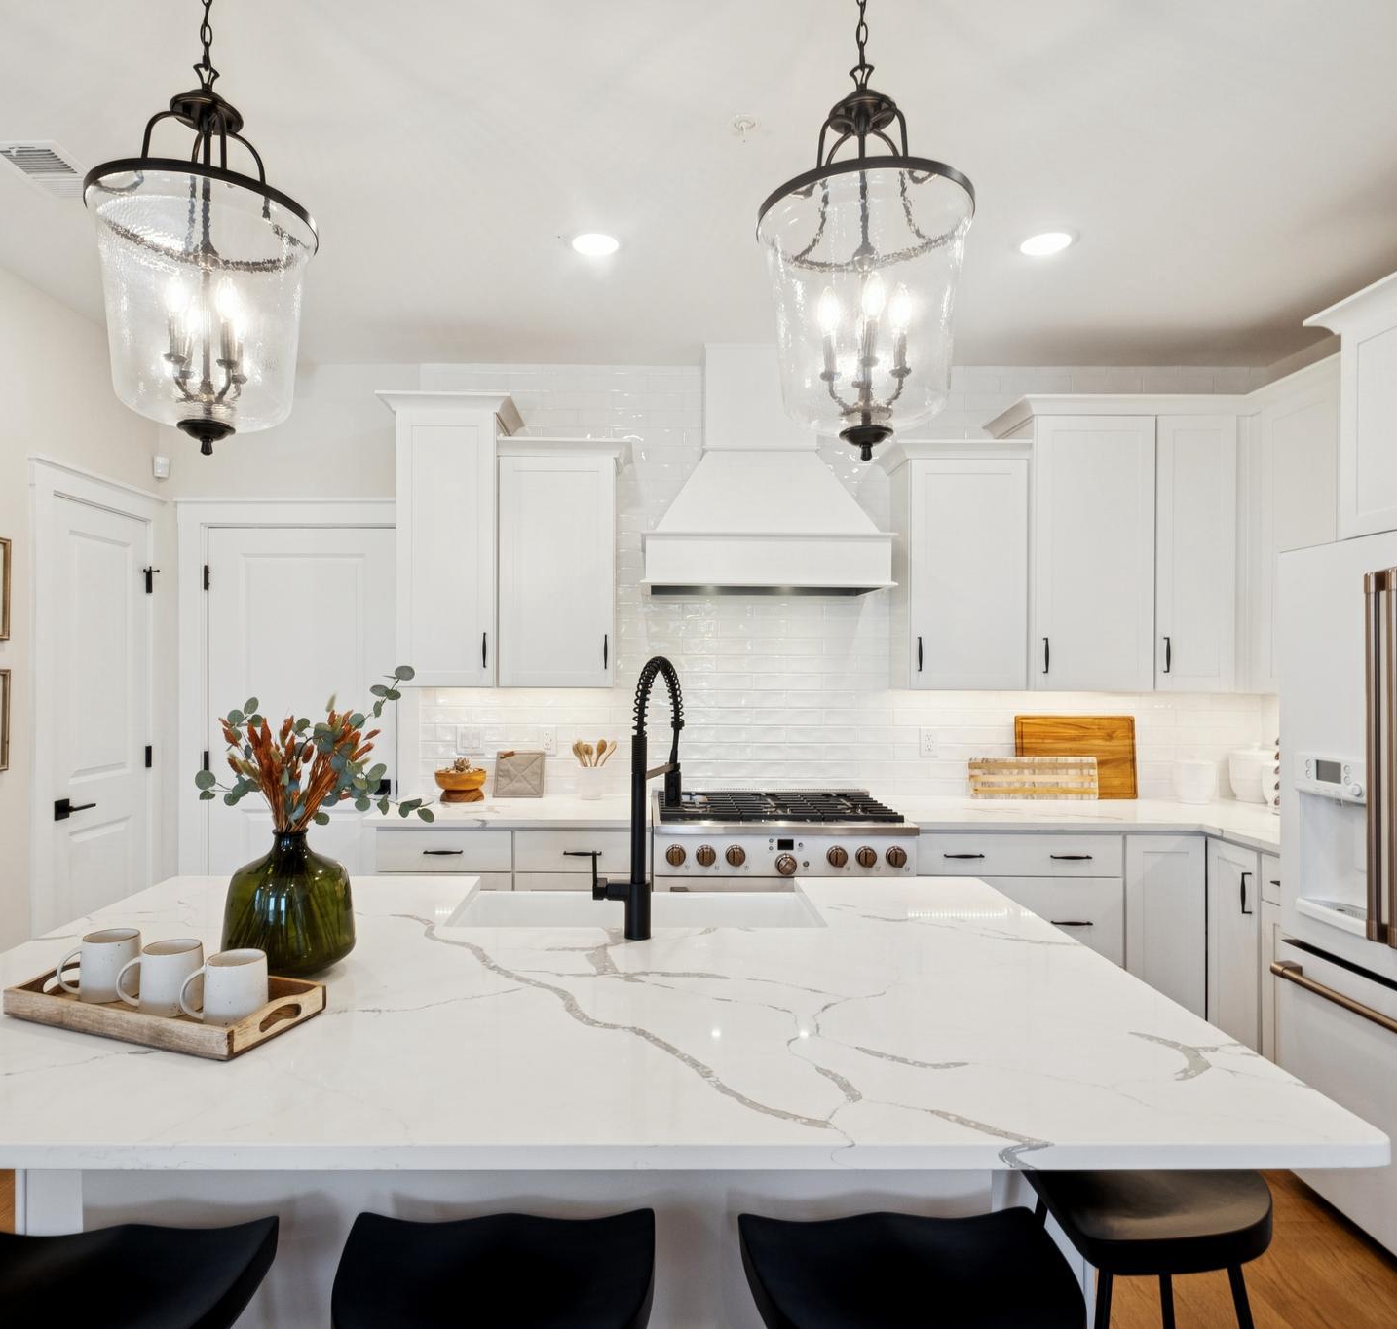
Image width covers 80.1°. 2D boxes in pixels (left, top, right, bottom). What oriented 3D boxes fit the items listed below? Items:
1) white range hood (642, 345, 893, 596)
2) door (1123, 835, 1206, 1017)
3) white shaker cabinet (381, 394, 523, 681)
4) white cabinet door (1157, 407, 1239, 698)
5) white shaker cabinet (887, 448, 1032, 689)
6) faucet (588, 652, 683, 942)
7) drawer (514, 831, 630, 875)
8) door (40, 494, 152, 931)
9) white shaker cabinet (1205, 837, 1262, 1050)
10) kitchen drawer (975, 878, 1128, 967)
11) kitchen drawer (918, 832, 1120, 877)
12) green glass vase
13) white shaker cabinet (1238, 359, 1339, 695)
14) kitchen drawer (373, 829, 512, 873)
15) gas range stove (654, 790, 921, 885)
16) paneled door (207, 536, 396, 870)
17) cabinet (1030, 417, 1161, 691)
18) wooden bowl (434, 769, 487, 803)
[{"bbox_3d":[0.262,-0.782,3.302,0.940,0.998,0.510,0,0,-1],"label":"white range hood"},{"bbox_3d":[1.667,0.987,2.974,0.276,0.746,0.025,0,0,-1],"label":"door"},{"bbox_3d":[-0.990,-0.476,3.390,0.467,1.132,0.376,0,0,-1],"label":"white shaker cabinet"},{"bbox_3d":[1.936,-0.431,3.238,0.306,1.076,0.025,0,0,-1],"label":"white cabinet door"},{"bbox_3d":[1.057,-0.369,3.390,0.469,0.939,0.345,0,0,-1],"label":"white shaker cabinet"},{"bbox_3d":[-0.123,0.260,1.722,0.137,0.554,0.225,0,0,22],"label":"faucet"},{"bbox_3d":[-0.416,0.667,2.969,0.475,0.147,0.030,0,0,-1],"label":"drawer"},{"bbox_3d":[-2.297,0.420,3.180,0.045,2.034,0.540,0,0,-1],"label":"door"},{"bbox_3d":[1.820,0.985,2.827,0.025,0.746,0.249,0,0,-3],"label":"white shaker cabinet"},{"bbox_3d":[1.135,0.914,2.969,0.746,0.296,0.030,0,0,-1],"label":"kitchen drawer"},{"bbox_3d":[1.135,0.681,2.969,0.746,0.147,0.030,0,0,-1],"label":"kitchen drawer"},{"bbox_3d":[-0.748,0.426,1.522,0.239,0.238,0.239,0,0,0],"label":"green glass vase"},{"bbox_3d":[2.268,-0.444,2.936,0.360,1.118,0.580,0,0,-1],"label":"white shaker cabinet"},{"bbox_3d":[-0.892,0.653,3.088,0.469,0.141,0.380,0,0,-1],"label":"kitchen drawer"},{"bbox_3d":[0.299,0.992,3.193,0.912,0.937,0.690,0,0,-1],"label":"gas range stove"},{"bbox_3d":[-1.688,0.432,3.543,0.810,2.020,0.045,0,0,-1],"label":"paneled door"},{"bbox_3d":[1.544,-0.428,3.396,0.484,1.081,0.345,0,0,-1],"label":"cabinet"},{"bbox_3d":[-0.949,0.481,3.326,0.206,0.120,0.206,0,0,-1],"label":"wooden bowl"}]

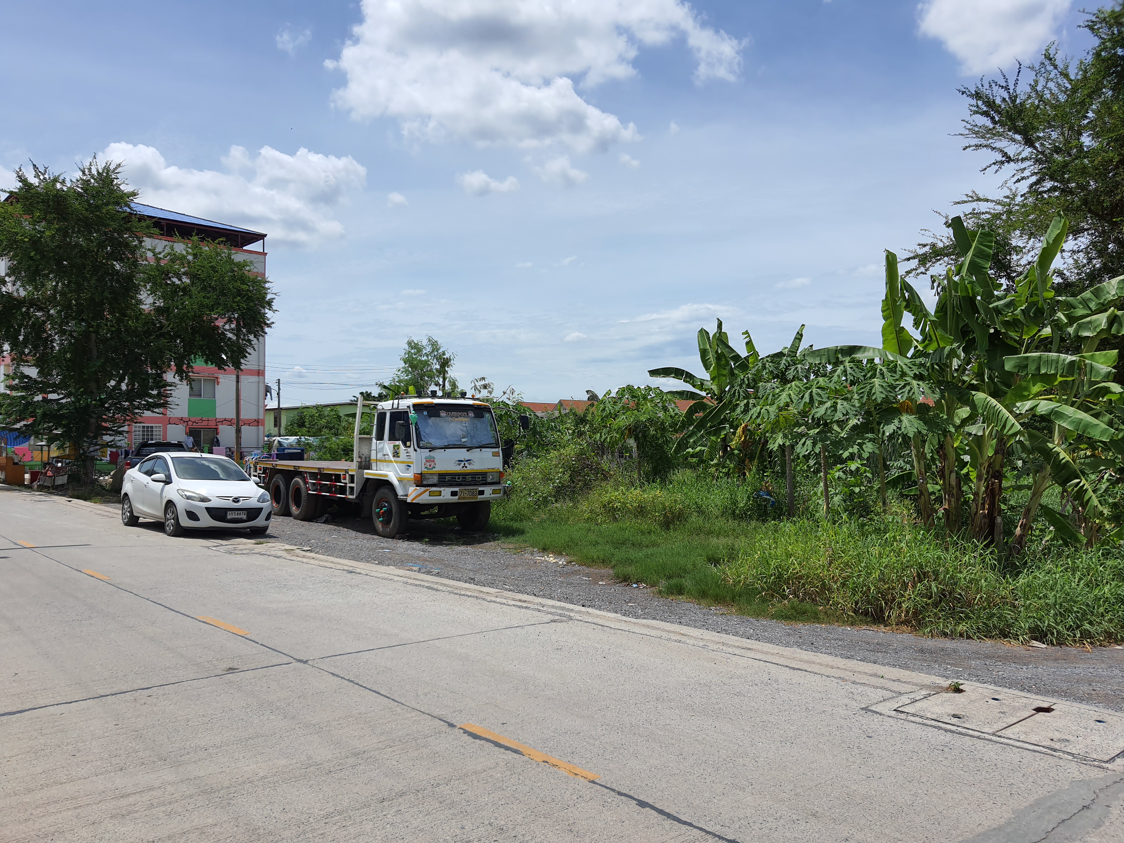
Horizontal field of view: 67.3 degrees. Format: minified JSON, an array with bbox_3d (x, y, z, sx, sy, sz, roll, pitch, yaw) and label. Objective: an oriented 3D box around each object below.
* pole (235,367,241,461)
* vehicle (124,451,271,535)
[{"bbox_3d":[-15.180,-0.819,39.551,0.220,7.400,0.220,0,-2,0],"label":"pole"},{"bbox_3d":[-7.049,1.323,16.140,1.720,1.475,4.260,1,-3,-43],"label":"vehicle"}]

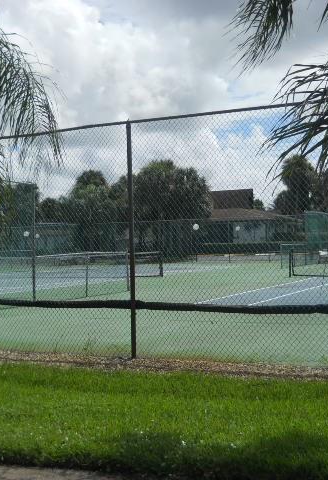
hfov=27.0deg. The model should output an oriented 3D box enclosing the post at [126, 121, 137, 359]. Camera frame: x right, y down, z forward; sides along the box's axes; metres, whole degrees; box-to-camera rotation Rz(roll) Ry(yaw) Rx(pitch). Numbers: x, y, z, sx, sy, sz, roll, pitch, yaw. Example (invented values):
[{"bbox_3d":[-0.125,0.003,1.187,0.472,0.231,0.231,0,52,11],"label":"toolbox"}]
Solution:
[{"bbox_3d":[-0.412,0.000,8.670,0.060,3.020,0.060,-2,-1,27],"label":"post"}]

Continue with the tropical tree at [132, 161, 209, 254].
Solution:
[{"bbox_3d":[0.677,-2.510,54.500,6.100,8.000,6.000,-1,-1,0],"label":"tropical tree"}]

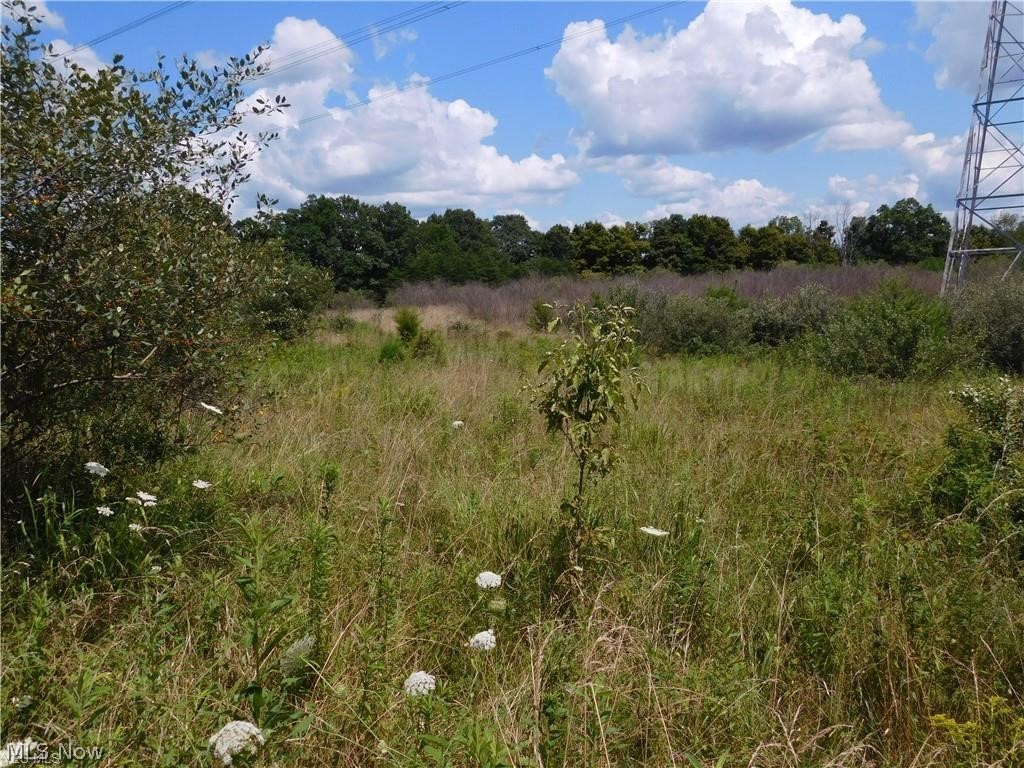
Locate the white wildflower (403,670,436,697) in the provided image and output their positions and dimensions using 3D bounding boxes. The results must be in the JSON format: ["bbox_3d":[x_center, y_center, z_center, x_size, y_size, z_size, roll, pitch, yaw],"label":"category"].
[{"bbox_3d":[-0.229,0.742,2.200,0.080,0.043,0.076,0,7,0],"label":"white wildflower"}]

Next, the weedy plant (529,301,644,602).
[{"bbox_3d":[0.332,0.297,3.900,0.501,1.340,0.476,0,7,0],"label":"weedy plant"}]

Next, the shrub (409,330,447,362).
[{"bbox_3d":[-1.361,-0.588,14.300,0.612,0.570,0.582,0,7,0],"label":"shrub"}]

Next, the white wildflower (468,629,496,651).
[{"bbox_3d":[-0.083,0.720,2.500,0.075,0.042,0.071,0,7,0],"label":"white wildflower"}]

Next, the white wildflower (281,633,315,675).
[{"bbox_3d":[-0.553,0.701,2.300,0.093,0.090,0.075,0,7,0],"label":"white wildflower"}]

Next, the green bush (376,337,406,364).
[{"bbox_3d":[-2.240,-0.604,16.500,0.560,0.520,0.520,0,7,0],"label":"green bush"}]

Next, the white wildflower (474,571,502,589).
[{"bbox_3d":[-0.075,0.628,2.850,0.085,0.035,0.085,0,7,0],"label":"white wildflower"}]

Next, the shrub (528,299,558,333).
[{"bbox_3d":[0.731,-1.686,22.000,0.744,0.900,0.744,0,7,0],"label":"shrub"}]

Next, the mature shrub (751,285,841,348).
[{"bbox_3d":[5.930,-1.407,18.500,1.918,1.450,1.822,0,7,0],"label":"mature shrub"}]

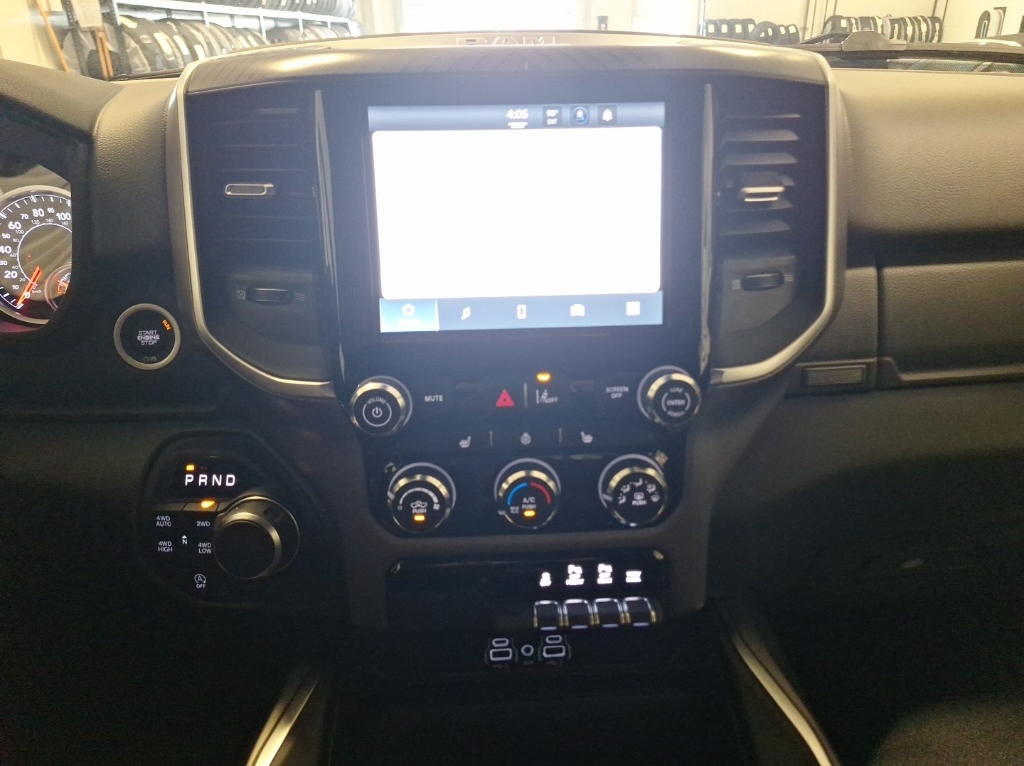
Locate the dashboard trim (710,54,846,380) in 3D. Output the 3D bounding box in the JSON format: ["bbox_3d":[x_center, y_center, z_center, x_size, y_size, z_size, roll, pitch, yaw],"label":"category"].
[{"bbox_3d":[0.157,-0.098,0.436,0.100,0.190,0.042,-4,10,-16],"label":"dashboard trim"}]

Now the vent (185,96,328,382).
[{"bbox_3d":[-0.150,-0.086,0.420,0.090,0.173,0.030,0,9,10],"label":"vent"}]

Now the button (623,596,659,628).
[{"bbox_3d":[0.081,0.144,0.435,0.022,0.020,0.015,-2,9,-3],"label":"button"}]

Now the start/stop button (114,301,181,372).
[{"bbox_3d":[-0.243,-0.032,0.459,0.043,0.043,0.015,-2,9,-3],"label":"start/stop button"}]

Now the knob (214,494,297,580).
[{"bbox_3d":[-0.173,0.105,0.456,0.052,0.052,0.027,-2,9,-3],"label":"knob"}]

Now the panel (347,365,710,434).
[{"bbox_3d":[0.008,0.008,0.410,0.204,0.041,0.024,-2,9,-3],"label":"panel"}]

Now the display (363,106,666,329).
[{"bbox_3d":[0.005,-0.097,0.407,0.171,0.129,0.015,-2,9,-3],"label":"display"}]

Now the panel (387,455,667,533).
[{"bbox_3d":[0.010,0.069,0.418,0.172,0.044,0.024,-2,9,-3],"label":"panel"}]

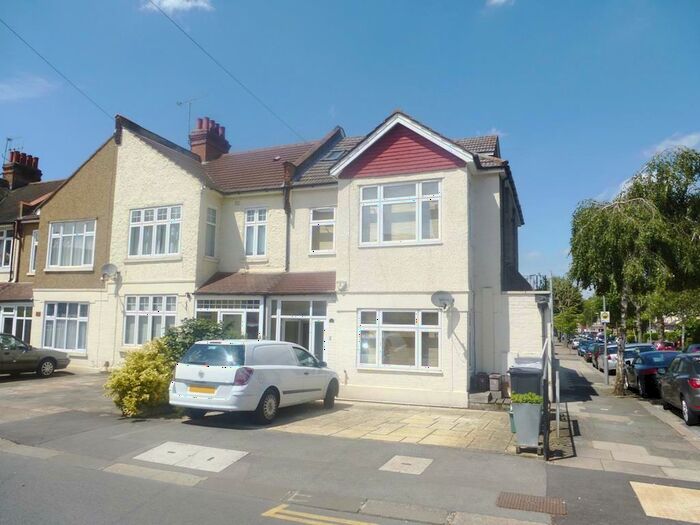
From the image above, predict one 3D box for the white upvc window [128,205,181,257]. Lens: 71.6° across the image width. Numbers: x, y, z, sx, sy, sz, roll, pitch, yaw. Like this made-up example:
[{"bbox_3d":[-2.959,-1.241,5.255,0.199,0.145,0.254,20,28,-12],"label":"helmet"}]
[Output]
[{"bbox_3d":[-6.344,-0.992,15.789,2.186,1.615,0.140,-2,-9,23],"label":"white upvc window"}]

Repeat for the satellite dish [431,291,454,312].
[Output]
[{"bbox_3d":[2.184,0.909,11.456,0.520,0.460,0.380,1,-8,5],"label":"satellite dish"}]

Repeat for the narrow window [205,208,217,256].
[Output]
[{"bbox_3d":[-4.180,-0.884,14.625,0.110,1.488,0.457,-2,-6,21],"label":"narrow window"}]

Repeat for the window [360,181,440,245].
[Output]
[{"bbox_3d":[1.223,-1.198,12.008,2.051,1.546,0.110,-2,-6,21],"label":"window"}]

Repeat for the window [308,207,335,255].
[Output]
[{"bbox_3d":[-0.800,-0.927,14.533,0.864,1.433,0.120,-2,-9,23],"label":"window"}]

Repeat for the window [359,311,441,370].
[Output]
[{"bbox_3d":[1.226,1.939,12.128,2.178,1.495,0.130,-2,-9,23],"label":"window"}]

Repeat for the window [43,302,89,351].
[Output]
[{"bbox_3d":[-9.107,2.042,15.574,1.924,1.524,0.110,-2,-6,21],"label":"window"}]

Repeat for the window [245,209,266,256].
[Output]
[{"bbox_3d":[-2.846,-0.900,14.702,0.740,1.493,0.110,-2,-6,21],"label":"window"}]

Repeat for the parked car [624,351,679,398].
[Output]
[{"bbox_3d":[10.677,3.788,16.703,1.750,1.450,4.100,-2,-8,21],"label":"parked car"}]

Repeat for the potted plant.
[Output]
[{"bbox_3d":[2.655,2.361,7.207,0.460,0.870,0.450,-2,-9,23],"label":"potted plant"}]

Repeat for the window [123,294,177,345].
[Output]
[{"bbox_3d":[-6.311,1.830,15.355,2.110,1.549,0.150,-2,-9,23],"label":"window"}]

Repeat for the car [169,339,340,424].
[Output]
[{"bbox_3d":[-1.667,2.395,10.370,1.800,1.490,4.500,-2,-9,23],"label":"car"}]

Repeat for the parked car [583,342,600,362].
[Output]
[{"bbox_3d":[17.942,6.431,34.911,1.760,1.460,4.150,-2,-8,21],"label":"parked car"}]

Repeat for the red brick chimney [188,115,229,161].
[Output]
[{"bbox_3d":[-6.077,-5.029,21.221,0.900,2.000,1.650,-2,-9,23],"label":"red brick chimney"}]

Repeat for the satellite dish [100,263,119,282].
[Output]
[{"bbox_3d":[-7.245,0.271,14.620,0.480,0.500,0.380,0,-6,1],"label":"satellite dish"}]

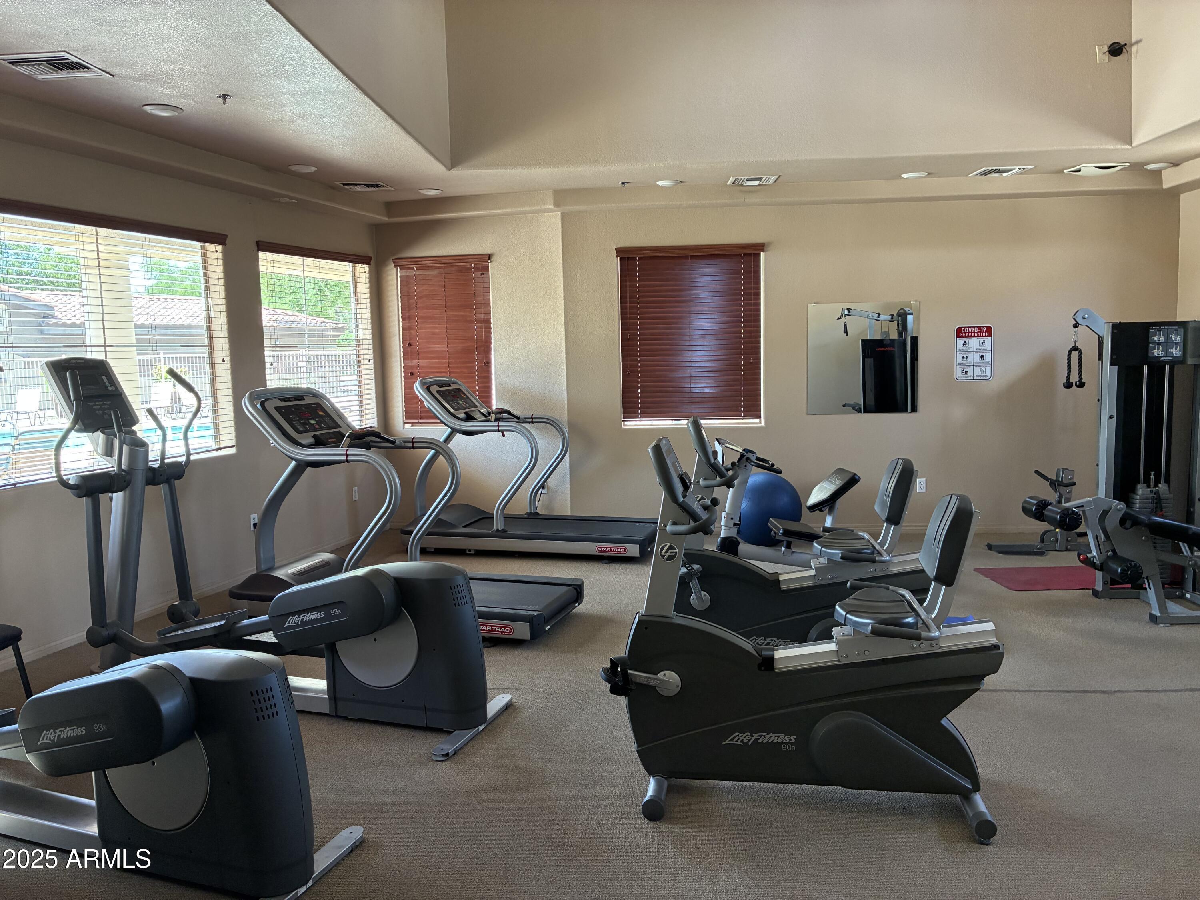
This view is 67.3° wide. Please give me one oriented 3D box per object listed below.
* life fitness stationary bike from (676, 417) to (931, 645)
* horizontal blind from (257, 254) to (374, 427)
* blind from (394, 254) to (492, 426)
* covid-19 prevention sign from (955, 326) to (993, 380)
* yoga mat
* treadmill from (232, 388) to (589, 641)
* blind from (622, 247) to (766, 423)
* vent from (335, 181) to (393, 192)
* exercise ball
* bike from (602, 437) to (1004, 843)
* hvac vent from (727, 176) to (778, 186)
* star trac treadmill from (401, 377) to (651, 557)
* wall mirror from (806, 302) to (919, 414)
[{"bbox_3d":[0.950,0.461,4.255,1.300,1.260,0.620,-1,6,6],"label":"life fitness stationary bike"},{"bbox_3d":[-2.238,-0.833,7.295,0.060,1.450,1.470,1,7,18],"label":"horizontal blind"},{"bbox_3d":[-1.346,-0.945,7.827,0.896,1.444,0.090,0,6,14],"label":"blind"},{"bbox_3d":[3.067,-0.787,7.386,0.305,0.457,0.010,-1,6,3],"label":"covid-19 prevention sign"},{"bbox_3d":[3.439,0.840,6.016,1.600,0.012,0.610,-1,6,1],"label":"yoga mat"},{"bbox_3d":[-1.204,0.320,5.407,2.090,1.410,0.810,1,7,19],"label":"treadmill"},{"bbox_3d":[0.762,-0.964,7.499,1.216,1.444,0.090,-1,6,3],"label":"blind"},{"bbox_3d":[-1.810,-2.035,6.965,0.350,0.030,0.350,-1,6,4],"label":"vent"},{"bbox_3d":[1.333,0.479,7.230,0.589,0.589,0.589,-1,6,3],"label":"exercise ball"},{"bbox_3d":[0.700,0.581,3.186,1.330,1.260,0.620,0,6,10],"label":"bike"},{"bbox_3d":[1.167,-2.047,6.849,0.360,0.030,0.310,-1,6,3],"label":"hvac vent"},{"bbox_3d":[-0.551,0.103,7.243,2.090,1.410,0.810,1,7,18],"label":"star trac treadmill"},{"bbox_3d":[2.169,-0.752,7.428,0.914,0.914,0.020,-1,6,3],"label":"wall mirror"}]

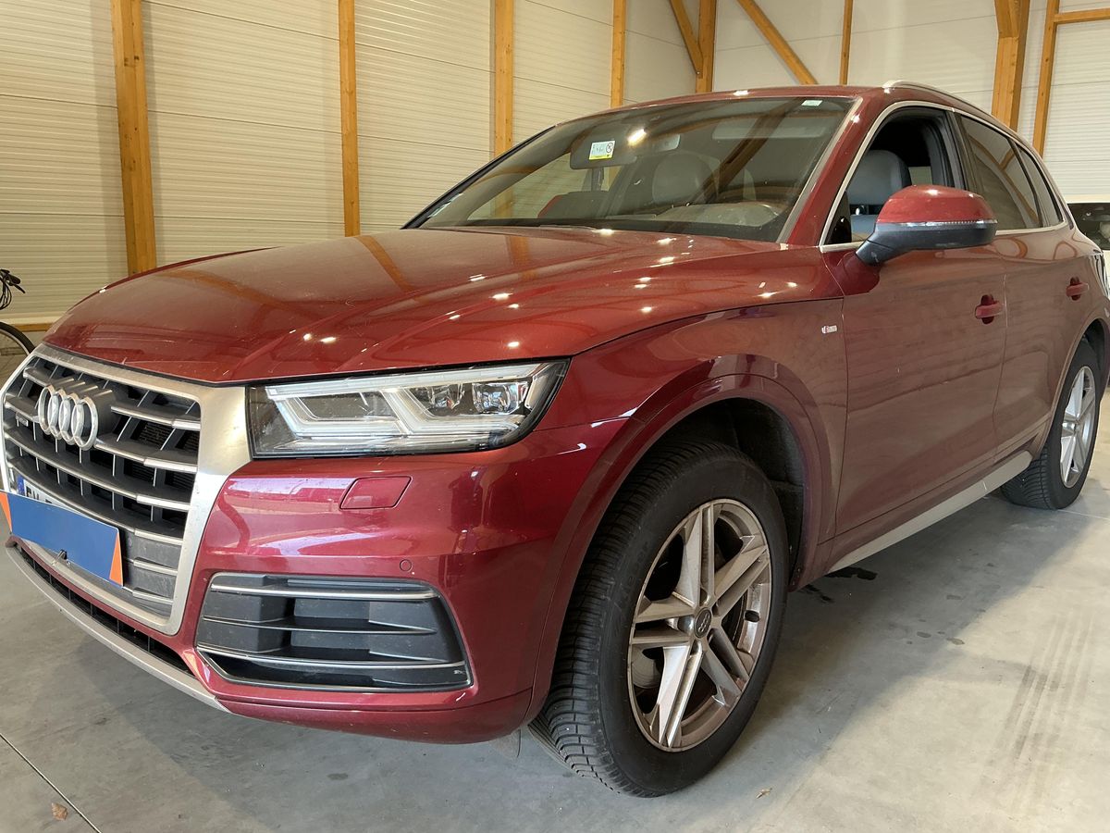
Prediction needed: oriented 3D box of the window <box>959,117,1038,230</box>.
[{"bbox_3d":[1.597,-0.854,3.222,0.050,0.365,0.710,-13,-2,45],"label":"window"}]

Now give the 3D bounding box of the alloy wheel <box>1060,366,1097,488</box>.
[{"bbox_3d":[2.193,0.037,3.919,0.190,0.523,0.523,10,15,43],"label":"alloy wheel"}]

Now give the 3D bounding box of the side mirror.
[{"bbox_3d":[0.960,-0.503,2.331,0.240,0.200,0.270,10,15,43],"label":"side mirror"}]

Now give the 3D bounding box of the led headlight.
[{"bbox_3d":[-0.242,-0.004,1.524,0.390,0.175,0.420,10,15,43],"label":"led headlight"}]

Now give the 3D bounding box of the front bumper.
[{"bbox_3d":[-0.749,0.227,2.037,1.860,0.600,0.630,10,15,43],"label":"front bumper"}]

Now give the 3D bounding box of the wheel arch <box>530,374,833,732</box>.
[{"bbox_3d":[0.291,0.182,1.822,0.130,0.590,1.020,10,15,43],"label":"wheel arch"}]

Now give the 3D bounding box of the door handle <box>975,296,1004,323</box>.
[{"bbox_3d":[1.376,-0.343,2.857,0.060,0.085,0.215,10,15,43],"label":"door handle"}]

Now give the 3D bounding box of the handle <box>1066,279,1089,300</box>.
[{"bbox_3d":[2.066,-0.501,3.564,0.060,0.082,0.215,10,15,43],"label":"handle"}]

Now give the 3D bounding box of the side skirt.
[{"bbox_3d":[1.240,0.271,2.886,0.090,0.095,1.650,10,15,43],"label":"side skirt"}]

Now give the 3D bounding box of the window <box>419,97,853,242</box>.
[{"bbox_3d":[0.223,-0.771,2.888,1.390,0.130,0.790,10,52,43],"label":"window"}]

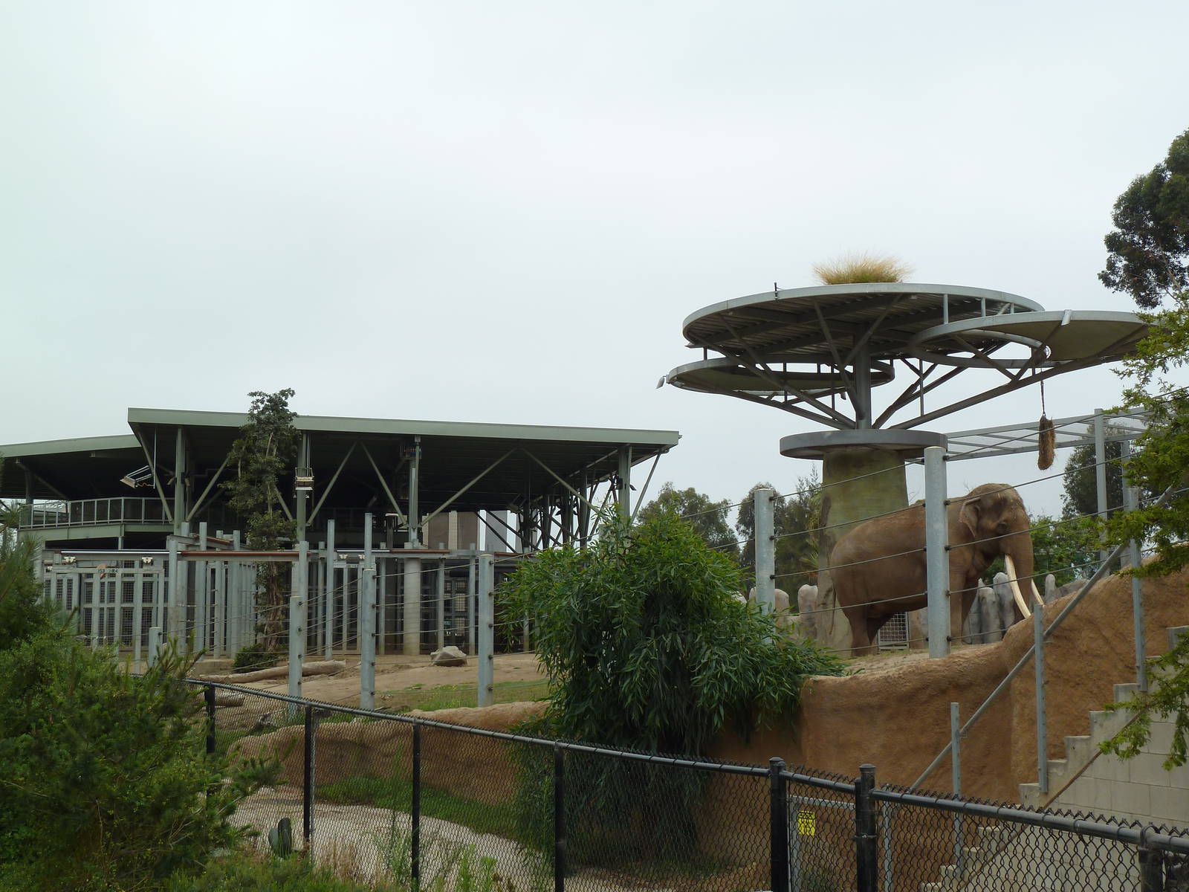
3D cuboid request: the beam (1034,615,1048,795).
[{"bbox_3d":[3.147,1.794,11.600,0.060,1.320,0.060,2,-7,-19],"label":"beam"}]

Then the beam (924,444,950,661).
[{"bbox_3d":[3.518,1.090,16.900,0.230,2.200,0.230,0,-6,0],"label":"beam"}]

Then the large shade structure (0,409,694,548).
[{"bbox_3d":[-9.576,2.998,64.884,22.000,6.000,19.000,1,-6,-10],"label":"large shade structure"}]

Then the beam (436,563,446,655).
[{"bbox_3d":[-6.024,6.207,65.000,0.240,3.800,0.240,0,-6,0],"label":"beam"}]

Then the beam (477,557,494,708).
[{"bbox_3d":[-2.050,3.478,31.100,0.300,2.900,0.300,0,-6,0],"label":"beam"}]

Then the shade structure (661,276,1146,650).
[{"bbox_3d":[6.100,0.850,33.800,9.600,7.000,8.400,0,-6,0],"label":"shade structure"}]

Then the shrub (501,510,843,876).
[{"bbox_3d":[1.162,3.639,24.700,4.900,5.100,4.000,0,-6,0],"label":"shrub"}]

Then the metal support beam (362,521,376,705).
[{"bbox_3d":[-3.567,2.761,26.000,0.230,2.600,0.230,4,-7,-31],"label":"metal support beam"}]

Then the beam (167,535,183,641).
[{"bbox_3d":[-11.702,4.186,46.000,0.240,3.300,0.240,4,-7,-31],"label":"beam"}]

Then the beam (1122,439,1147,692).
[{"bbox_3d":[3.491,0.851,10.600,0.060,1.470,0.060,2,-7,-19],"label":"beam"}]

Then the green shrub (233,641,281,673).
[{"bbox_3d":[-8.782,5.499,43.000,1.270,0.880,1.200,0,-6,0],"label":"green shrub"}]

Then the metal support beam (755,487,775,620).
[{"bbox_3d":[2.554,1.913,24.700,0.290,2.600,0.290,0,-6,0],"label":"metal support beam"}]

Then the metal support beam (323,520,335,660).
[{"bbox_3d":[-9.330,5.081,58.000,0.260,4.900,0.260,0,-6,0],"label":"metal support beam"}]

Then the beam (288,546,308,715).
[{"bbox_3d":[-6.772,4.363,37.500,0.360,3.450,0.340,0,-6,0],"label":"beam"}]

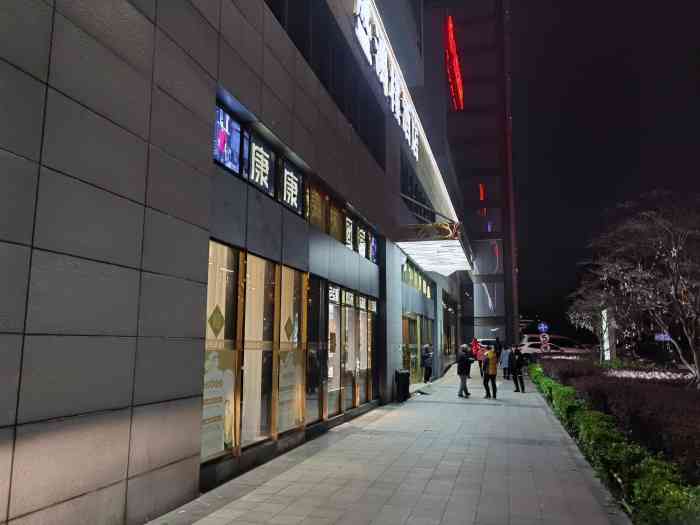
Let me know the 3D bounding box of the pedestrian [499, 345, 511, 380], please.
[{"bbox_3d":[7.166,4.669,25.438,0.520,1.650,0.360,-2,-9,16],"label":"pedestrian"}]

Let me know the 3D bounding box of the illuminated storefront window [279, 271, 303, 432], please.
[{"bbox_3d":[-1.000,1.470,9.310,0.100,2.680,1.100,-2,-9,16],"label":"illuminated storefront window"}]

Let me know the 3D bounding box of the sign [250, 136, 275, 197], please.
[{"bbox_3d":[-1.370,-1.490,8.600,0.100,0.700,0.950,-2,-9,16],"label":"sign"}]

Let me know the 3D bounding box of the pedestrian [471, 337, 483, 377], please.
[{"bbox_3d":[6.465,4.984,28.019,0.550,1.750,0.420,-2,-9,16],"label":"pedestrian"}]

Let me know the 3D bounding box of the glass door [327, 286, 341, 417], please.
[{"bbox_3d":[-0.324,1.745,10.870,0.100,2.500,0.930,-2,-9,16],"label":"glass door"}]

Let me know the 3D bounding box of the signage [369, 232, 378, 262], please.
[{"bbox_3d":[0.660,-0.430,15.300,0.100,0.680,0.980,-2,-9,16],"label":"signage"}]

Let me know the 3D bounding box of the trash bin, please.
[{"bbox_3d":[1.525,3.586,15.924,0.400,0.955,0.400,-2,-9,16],"label":"trash bin"}]

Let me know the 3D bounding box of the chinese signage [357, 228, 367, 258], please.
[{"bbox_3d":[0.290,-0.480,14.100,0.100,0.660,0.900,-2,-9,16],"label":"chinese signage"}]

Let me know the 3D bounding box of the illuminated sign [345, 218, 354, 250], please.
[{"bbox_3d":[-0.020,-0.690,13.050,0.100,0.680,0.780,-2,-9,16],"label":"illuminated sign"}]

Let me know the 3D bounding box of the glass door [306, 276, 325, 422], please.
[{"bbox_3d":[-0.598,1.557,9.931,0.100,2.570,1.000,-2,-9,16],"label":"glass door"}]

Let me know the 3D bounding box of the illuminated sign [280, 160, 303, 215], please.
[{"bbox_3d":[-0.995,-1.254,9.212,0.120,0.750,0.900,-2,-9,16],"label":"illuminated sign"}]

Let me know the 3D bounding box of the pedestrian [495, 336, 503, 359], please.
[{"bbox_3d":[10.609,6.146,39.126,0.520,1.628,0.380,-2,-9,16],"label":"pedestrian"}]

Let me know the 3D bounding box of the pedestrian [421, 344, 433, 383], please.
[{"bbox_3d":[3.336,4.412,23.923,0.420,1.595,0.480,-1,-9,6],"label":"pedestrian"}]

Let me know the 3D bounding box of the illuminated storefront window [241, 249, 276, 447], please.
[{"bbox_3d":[-1.263,1.201,7.632,0.100,2.540,1.000,-2,-9,16],"label":"illuminated storefront window"}]

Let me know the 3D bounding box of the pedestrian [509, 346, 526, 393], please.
[{"bbox_3d":[6.045,3.873,19.824,0.550,1.605,0.420,-3,-9,20],"label":"pedestrian"}]

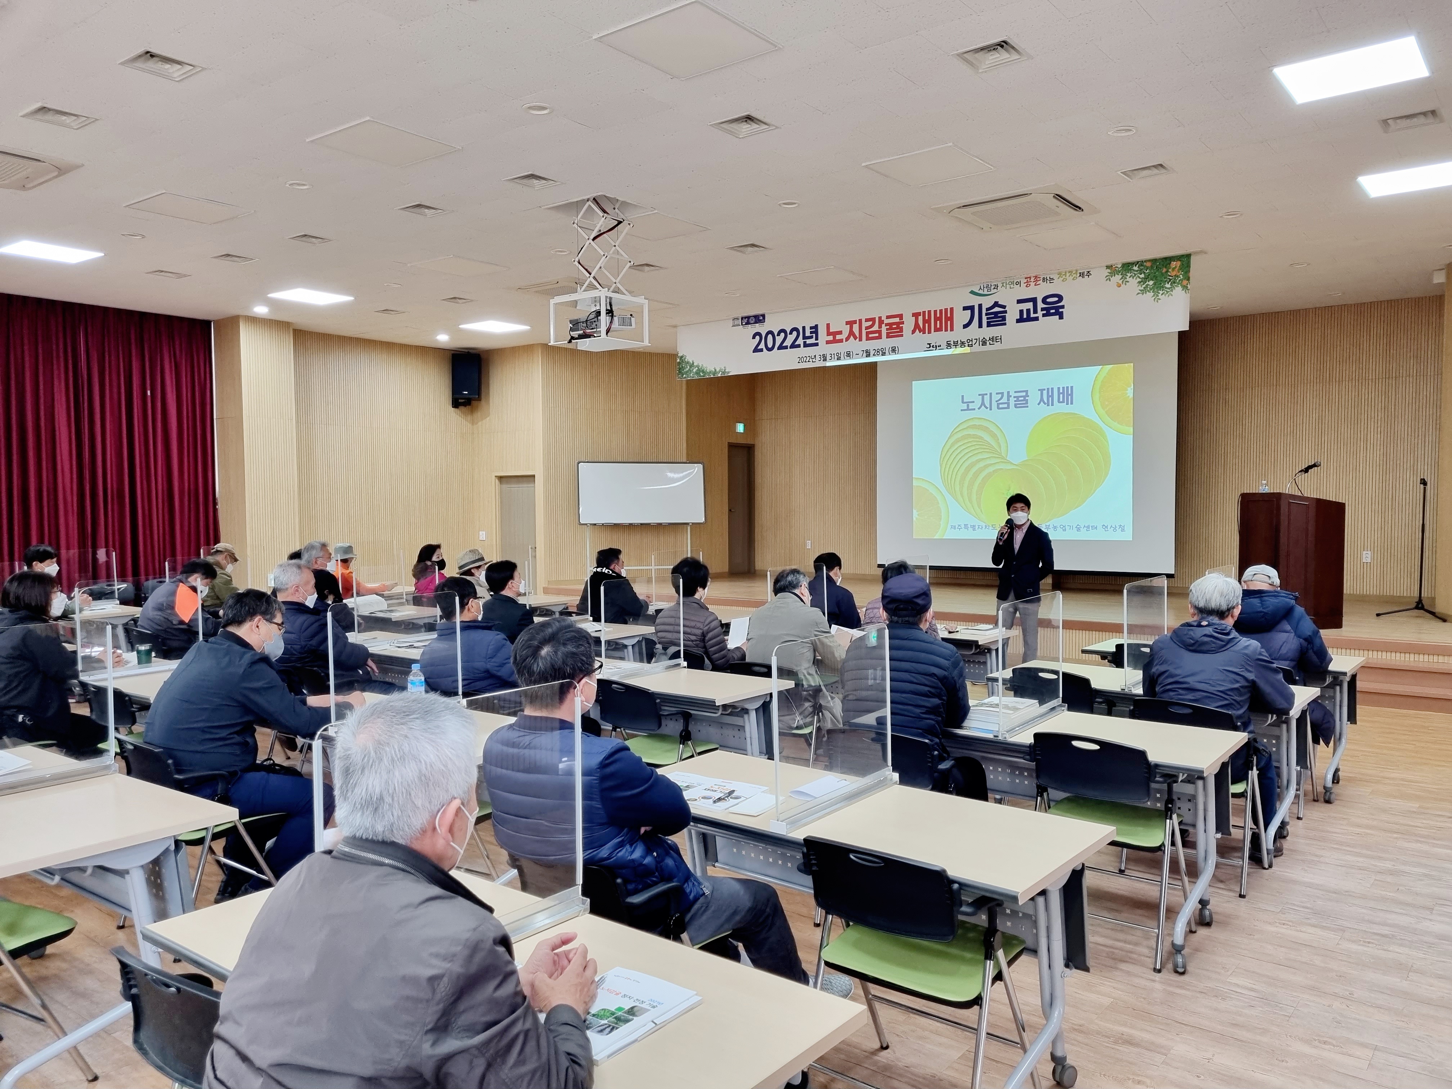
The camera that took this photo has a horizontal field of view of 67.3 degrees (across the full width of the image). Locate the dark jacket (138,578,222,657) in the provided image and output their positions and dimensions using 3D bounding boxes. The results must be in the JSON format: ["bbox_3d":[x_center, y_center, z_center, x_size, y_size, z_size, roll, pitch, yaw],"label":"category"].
[{"bbox_3d":[-3.354,0.504,6.709,0.520,0.620,0.520,1,3,38],"label":"dark jacket"}]

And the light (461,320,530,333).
[{"bbox_3d":[-2.876,-2.688,13.462,0.630,0.050,0.630,1,3,38],"label":"light"}]

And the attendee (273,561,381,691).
[{"bbox_3d":[-2.162,0.746,6.213,0.560,1.300,0.820,1,3,38],"label":"attendee"}]

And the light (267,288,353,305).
[{"bbox_3d":[-4.348,-2.590,11.427,0.630,0.050,0.630,1,3,38],"label":"light"}]

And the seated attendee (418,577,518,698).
[{"bbox_3d":[-1.040,0.778,5.343,0.560,1.290,0.820,1,3,38],"label":"seated attendee"}]

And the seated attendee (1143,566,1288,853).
[{"bbox_3d":[2.264,0.807,5.061,0.570,1.340,0.800,1,3,34],"label":"seated attendee"}]

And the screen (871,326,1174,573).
[{"bbox_3d":[3.725,-1.161,14.155,4.050,3.020,0.070,1,3,38],"label":"screen"}]

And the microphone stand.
[{"bbox_3d":[7.387,0.029,11.469,0.600,1.480,0.680,-2,3,-29],"label":"microphone stand"}]

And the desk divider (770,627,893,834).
[{"bbox_3d":[0.360,0.556,3.438,0.060,0.545,0.680,2,3,38],"label":"desk divider"}]

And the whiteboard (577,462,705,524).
[{"bbox_3d":[-1.217,-0.730,15.600,1.830,0.910,0.050,-1,2,-15],"label":"whiteboard"}]

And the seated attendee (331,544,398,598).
[{"bbox_3d":[-3.365,0.600,10.371,0.540,1.260,0.820,1,3,38],"label":"seated attendee"}]

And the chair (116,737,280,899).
[{"bbox_3d":[-2.115,1.144,4.394,0.540,0.825,0.575,1,3,37],"label":"chair"}]

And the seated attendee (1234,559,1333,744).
[{"bbox_3d":[3.076,0.782,6.177,0.600,1.335,0.800,1,3,38],"label":"seated attendee"}]

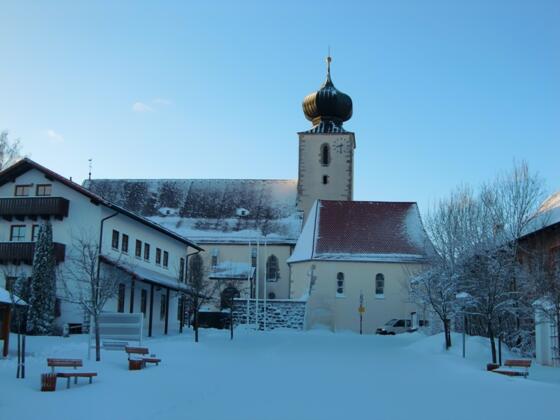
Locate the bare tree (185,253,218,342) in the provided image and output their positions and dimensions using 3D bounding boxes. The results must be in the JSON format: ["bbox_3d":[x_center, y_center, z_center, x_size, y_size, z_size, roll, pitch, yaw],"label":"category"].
[{"bbox_3d":[-5.332,5.943,50.544,2.280,6.050,2.280,1,-10,0],"label":"bare tree"}]

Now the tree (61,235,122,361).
[{"bbox_3d":[-8.100,3.760,31.980,2.620,5.330,2.620,1,-10,0],"label":"tree"}]

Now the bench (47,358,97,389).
[{"bbox_3d":[-5.981,4.739,21.512,0.620,0.800,1.500,-4,-11,25],"label":"bench"}]

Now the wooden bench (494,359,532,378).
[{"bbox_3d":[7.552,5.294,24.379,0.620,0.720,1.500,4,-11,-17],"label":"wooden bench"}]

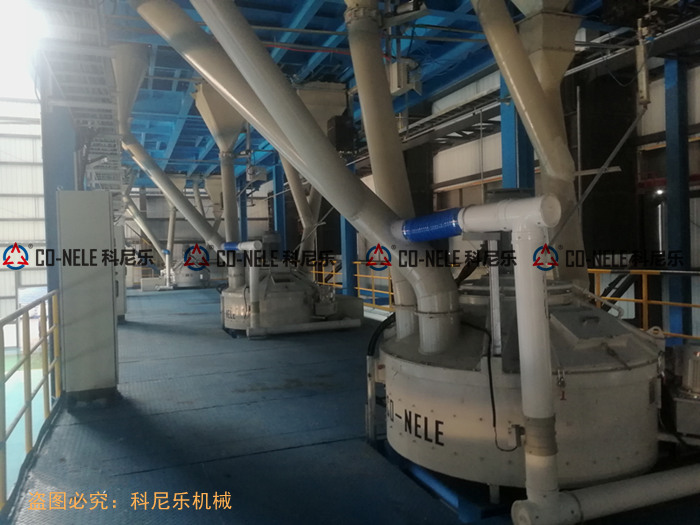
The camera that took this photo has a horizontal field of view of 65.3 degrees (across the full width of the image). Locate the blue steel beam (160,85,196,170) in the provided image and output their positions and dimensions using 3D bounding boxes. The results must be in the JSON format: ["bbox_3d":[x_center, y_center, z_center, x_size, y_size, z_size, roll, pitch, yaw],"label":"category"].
[{"bbox_3d":[-5.340,-3.841,16.517,0.270,0.350,11.423,-2,2,-22],"label":"blue steel beam"}]

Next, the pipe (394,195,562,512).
[{"bbox_3d":[0.670,0.451,3.366,0.180,1.580,1.600,-2,1,-22],"label":"pipe"}]

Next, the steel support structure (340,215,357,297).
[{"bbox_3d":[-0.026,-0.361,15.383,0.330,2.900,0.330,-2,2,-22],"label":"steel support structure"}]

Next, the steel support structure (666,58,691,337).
[{"bbox_3d":[4.491,-0.830,7.475,0.200,3.800,0.200,-2,1,-22],"label":"steel support structure"}]

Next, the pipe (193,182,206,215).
[{"bbox_3d":[-6.857,-2.908,25.000,0.280,1.750,0.280,-13,0,-21],"label":"pipe"}]

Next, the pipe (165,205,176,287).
[{"bbox_3d":[-7.945,-0.731,24.200,0.360,3.550,0.360,3,0,-22],"label":"pipe"}]

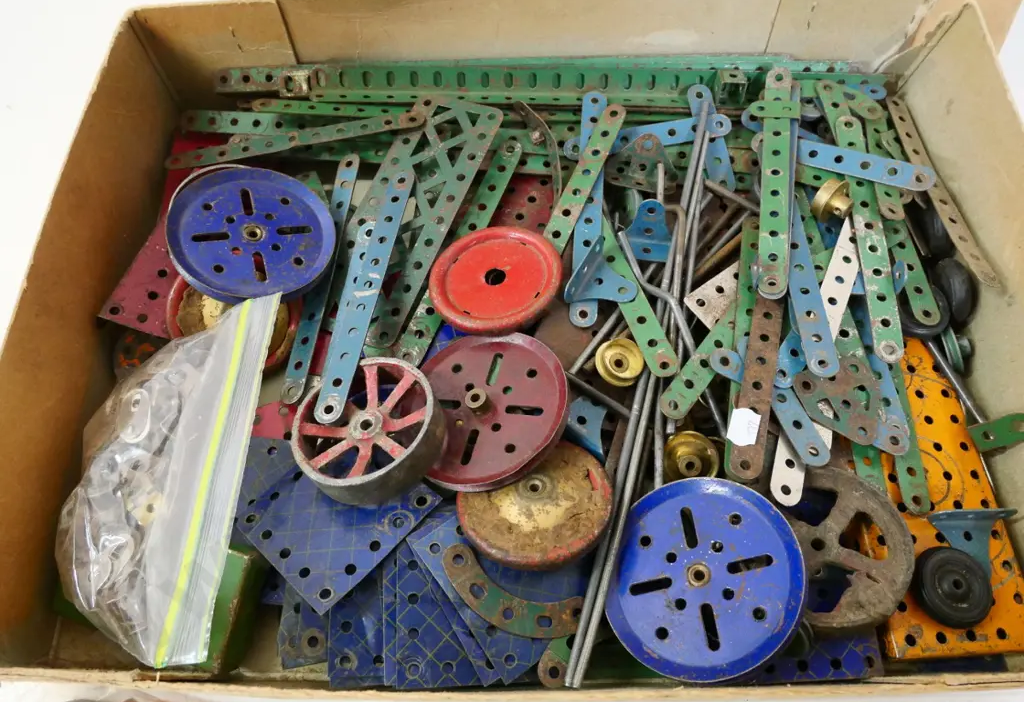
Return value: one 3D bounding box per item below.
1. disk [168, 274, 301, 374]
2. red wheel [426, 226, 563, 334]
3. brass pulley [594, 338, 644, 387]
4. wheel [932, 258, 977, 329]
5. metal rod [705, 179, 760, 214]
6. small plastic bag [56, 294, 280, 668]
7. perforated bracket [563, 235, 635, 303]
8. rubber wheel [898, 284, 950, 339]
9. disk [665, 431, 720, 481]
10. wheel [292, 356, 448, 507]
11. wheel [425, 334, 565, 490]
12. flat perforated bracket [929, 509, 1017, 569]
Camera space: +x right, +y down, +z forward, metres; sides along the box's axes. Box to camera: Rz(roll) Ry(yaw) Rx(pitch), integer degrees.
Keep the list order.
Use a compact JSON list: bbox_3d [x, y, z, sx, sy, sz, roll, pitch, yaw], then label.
[{"bbox_3d":[-0.131,-0.018,0.337,0.064,0.017,0.064,0,67,0],"label":"disk"},{"bbox_3d":[-0.007,-0.033,0.333,0.063,0.011,0.063,-4,57,7],"label":"red wheel"},{"bbox_3d":[0.051,0.006,0.334,0.023,0.012,0.023,5,69,-10],"label":"brass pulley"},{"bbox_3d":[0.207,-0.026,0.333,0.012,0.032,0.032,-13,61,25],"label":"wheel"},{"bbox_3d":[0.110,-0.077,0.354,0.035,0.004,0.004,34,37,15],"label":"metal rod"},{"bbox_3d":[-0.138,0.047,0.289,0.078,0.042,0.148,-1,64,1],"label":"small plastic bag"},{"bbox_3d":[0.044,-0.033,0.318,0.025,0.013,0.038,22,65,21],"label":"perforated bracket"},{"bbox_3d":[0.190,-0.018,0.333,0.030,0.010,0.030,2,64,-3],"label":"rubber wheel"},{"bbox_3d":[0.077,0.046,0.307,0.024,0.012,0.024,-10,104,20],"label":"disk"},{"bbox_3d":[-0.061,0.034,0.305,0.061,0.021,0.061,-5,54,9],"label":"wheel"},{"bbox_3d":[-0.013,0.023,0.306,0.075,0.013,0.075,-7,55,14],"label":"wheel"},{"bbox_3d":[0.182,0.076,0.283,0.038,0.013,0.025,-2,56,-3],"label":"flat perforated bracket"}]

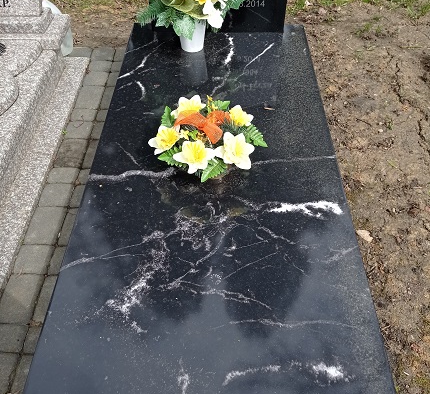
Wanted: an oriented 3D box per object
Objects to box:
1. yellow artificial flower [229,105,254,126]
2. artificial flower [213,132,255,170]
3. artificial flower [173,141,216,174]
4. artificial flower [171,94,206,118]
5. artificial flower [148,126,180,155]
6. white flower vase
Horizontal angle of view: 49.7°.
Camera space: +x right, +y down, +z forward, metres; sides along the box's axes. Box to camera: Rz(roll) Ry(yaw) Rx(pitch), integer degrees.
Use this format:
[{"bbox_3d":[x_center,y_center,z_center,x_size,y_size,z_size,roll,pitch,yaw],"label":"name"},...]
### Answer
[{"bbox_3d":[0.082,-0.258,1.485,0.080,0.055,0.075,-41,101,-32],"label":"yellow artificial flower"},{"bbox_3d":[0.055,-0.135,1.377,0.116,0.058,0.110,-17,92,-16],"label":"artificial flower"},{"bbox_3d":[-0.060,-0.116,1.365,0.121,0.058,0.102,7,86,7],"label":"artificial flower"},{"bbox_3d":[-0.087,-0.290,1.529,0.113,0.060,0.108,-11,32,-11],"label":"artificial flower"},{"bbox_3d":[-0.152,-0.171,1.401,0.090,0.090,0.060,32,16,27],"label":"artificial flower"},{"bbox_3d":[-0.097,-0.711,1.992,0.120,0.150,0.120,1,45,1],"label":"white flower vase"}]

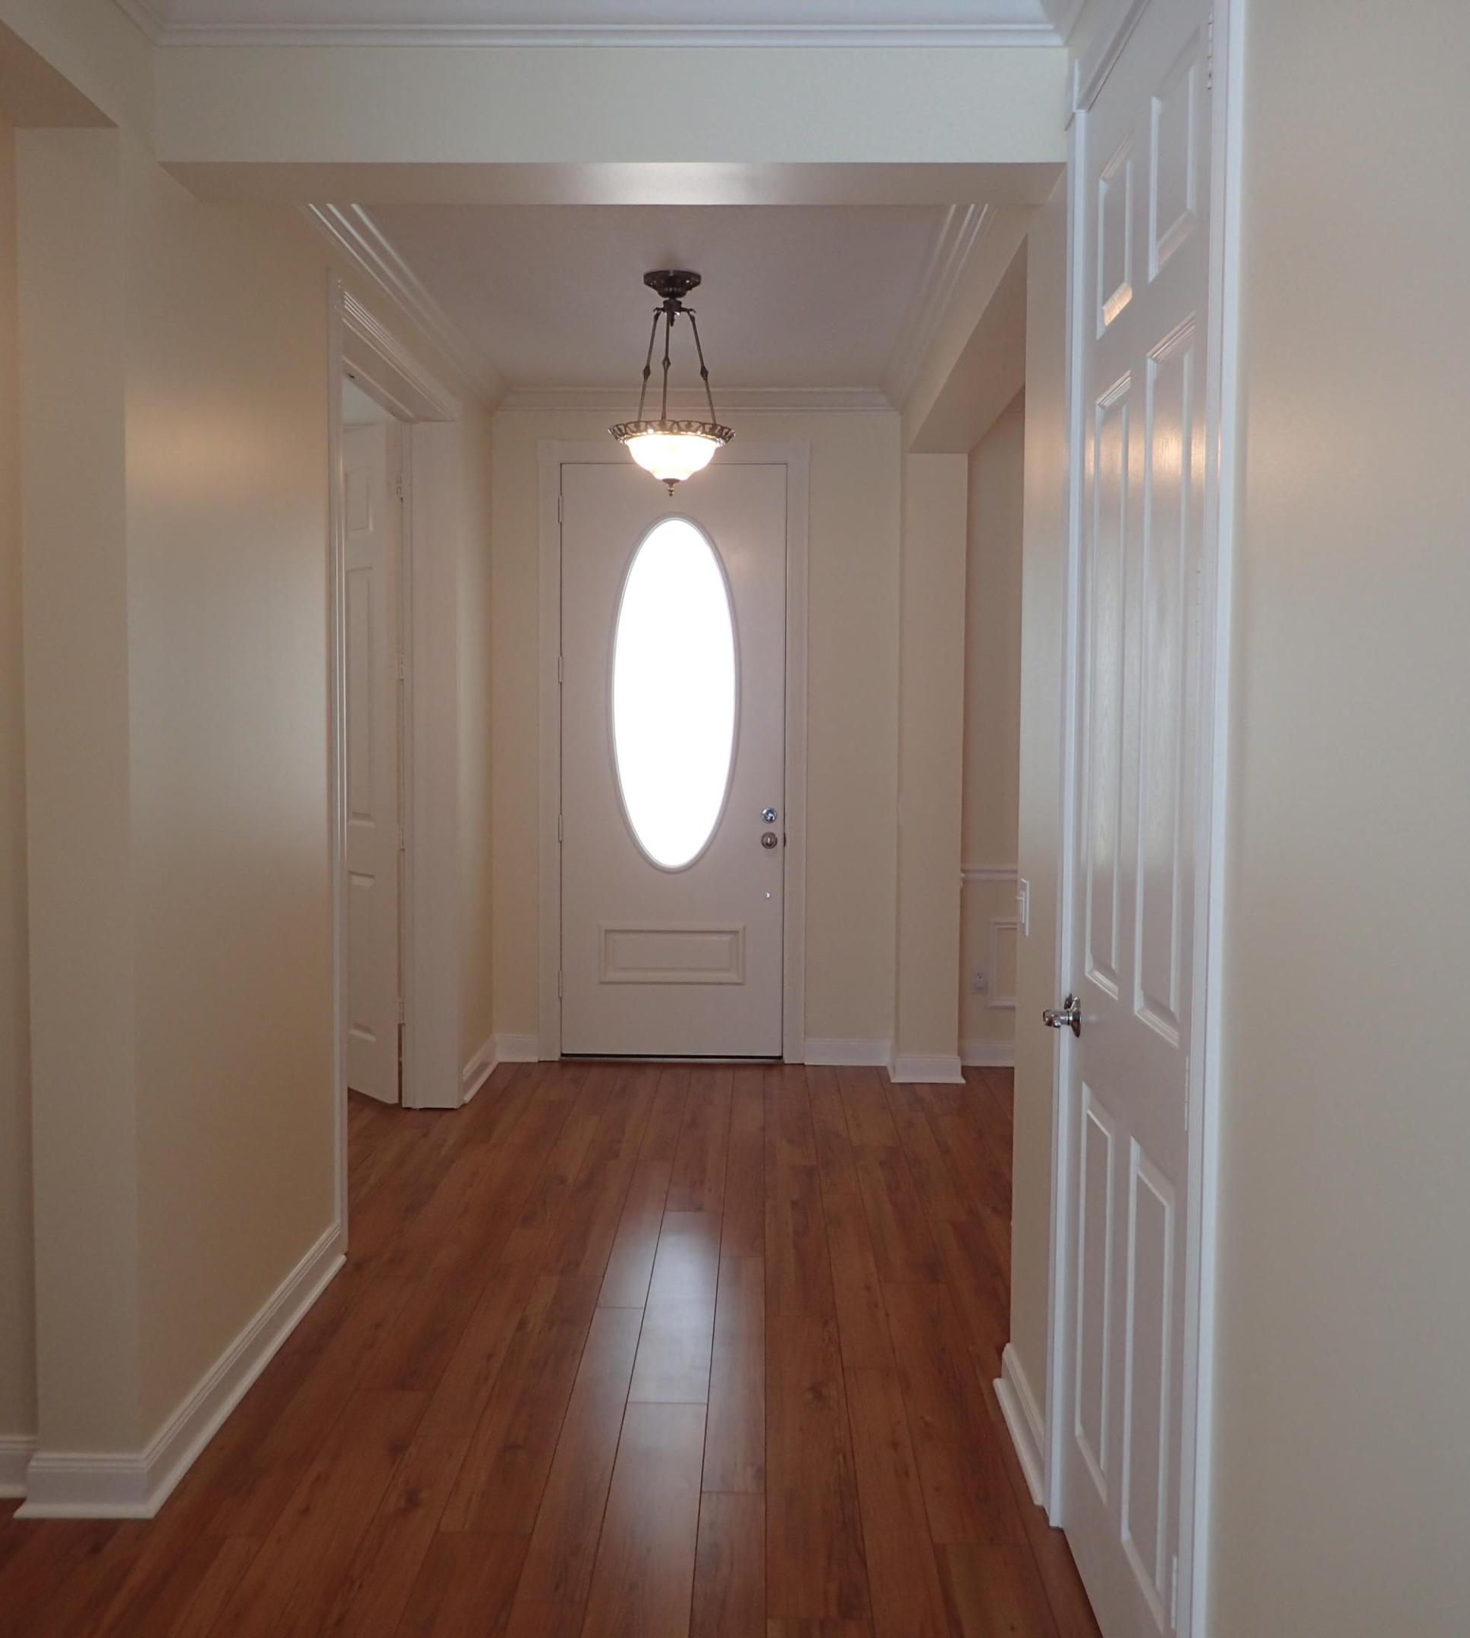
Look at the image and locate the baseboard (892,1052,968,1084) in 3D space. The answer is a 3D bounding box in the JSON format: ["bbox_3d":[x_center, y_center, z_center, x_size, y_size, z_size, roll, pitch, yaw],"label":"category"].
[{"bbox_3d":[0.748,0.970,6.118,0.278,0.113,0.030,0,4,1],"label":"baseboard"}]

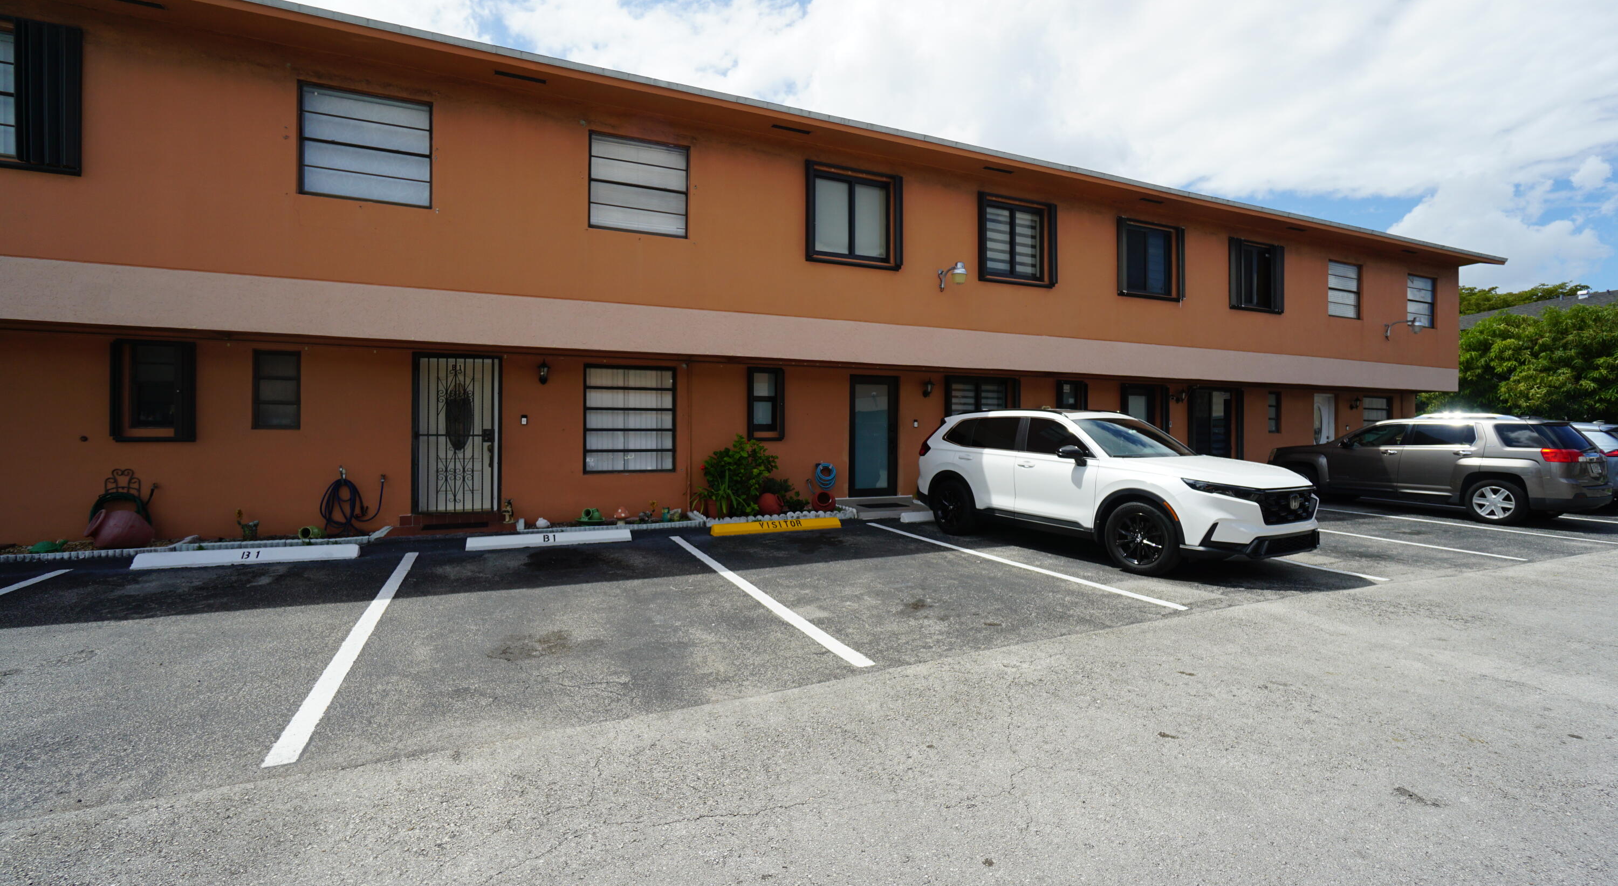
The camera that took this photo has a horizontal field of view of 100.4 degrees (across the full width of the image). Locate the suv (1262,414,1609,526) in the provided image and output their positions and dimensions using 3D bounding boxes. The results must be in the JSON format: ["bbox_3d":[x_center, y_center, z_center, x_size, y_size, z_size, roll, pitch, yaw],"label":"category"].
[{"bbox_3d":[10.925,0.378,12.166,1.850,1.720,4.700,0,2,-23],"label":"suv"}]

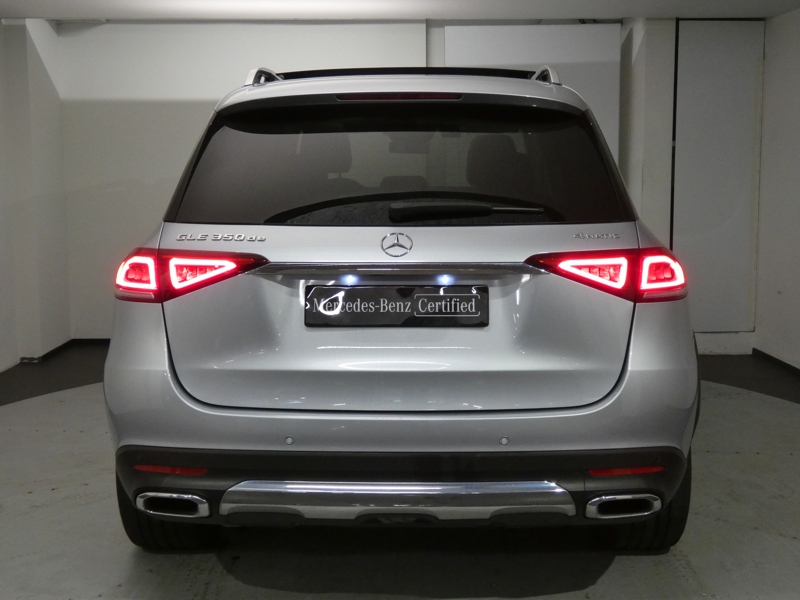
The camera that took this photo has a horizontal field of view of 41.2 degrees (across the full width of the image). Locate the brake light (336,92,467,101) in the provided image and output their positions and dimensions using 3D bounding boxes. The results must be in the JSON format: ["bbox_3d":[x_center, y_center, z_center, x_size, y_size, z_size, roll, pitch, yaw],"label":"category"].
[{"bbox_3d":[-0.002,-0.609,3.183,0.385,0.026,0.035,0,-4,1],"label":"brake light"}]

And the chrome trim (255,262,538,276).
[{"bbox_3d":[0.000,-0.087,2.980,0.820,0.043,0.060,0,-2,1],"label":"chrome trim"}]

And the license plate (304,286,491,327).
[{"bbox_3d":[-0.008,0.018,3.002,0.520,0.116,0.018,0,4,1],"label":"license plate"}]

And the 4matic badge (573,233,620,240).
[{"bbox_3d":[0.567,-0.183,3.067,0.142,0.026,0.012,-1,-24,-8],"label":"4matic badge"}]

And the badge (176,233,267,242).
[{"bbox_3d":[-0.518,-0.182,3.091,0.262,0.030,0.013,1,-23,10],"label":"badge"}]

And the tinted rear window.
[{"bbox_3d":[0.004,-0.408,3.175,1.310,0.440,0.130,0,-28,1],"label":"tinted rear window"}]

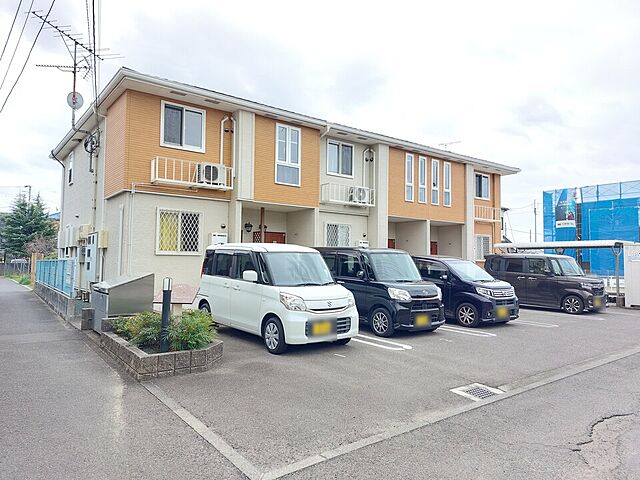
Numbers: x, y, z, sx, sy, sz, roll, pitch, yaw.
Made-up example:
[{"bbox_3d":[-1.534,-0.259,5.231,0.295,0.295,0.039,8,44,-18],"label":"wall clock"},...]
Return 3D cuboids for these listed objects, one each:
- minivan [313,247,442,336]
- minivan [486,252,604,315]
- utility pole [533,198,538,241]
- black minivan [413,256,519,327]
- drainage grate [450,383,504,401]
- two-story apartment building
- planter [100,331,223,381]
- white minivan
[{"bbox_3d":[1.172,1.058,9.946,1.480,1.750,3.400,2,-3,-34],"label":"minivan"},{"bbox_3d":[7.204,1.327,14.341,1.480,1.790,3.400,3,-3,-40],"label":"minivan"},{"bbox_3d":[26.126,-0.632,54.101,0.300,9.300,0.300,3,-3,-38],"label":"utility pole"},{"bbox_3d":[3.295,1.219,11.381,1.480,1.630,3.400,2,-3,-34],"label":"black minivan"},{"bbox_3d":[1.760,1.716,4.986,0.550,0.040,0.400,3,-3,-38],"label":"drainage grate"},{"bbox_3d":[-0.879,-1.006,20.544,18.400,6.700,11.000,3,-3,-38],"label":"two-story apartment building"},{"bbox_3d":[-2.301,1.579,6.531,1.420,0.300,2.400,3,-3,-38],"label":"planter"},{"bbox_3d":[-0.901,0.922,8.099,1.480,1.735,3.400,3,-3,-40],"label":"white minivan"}]

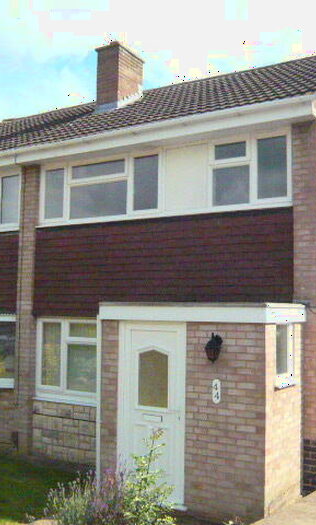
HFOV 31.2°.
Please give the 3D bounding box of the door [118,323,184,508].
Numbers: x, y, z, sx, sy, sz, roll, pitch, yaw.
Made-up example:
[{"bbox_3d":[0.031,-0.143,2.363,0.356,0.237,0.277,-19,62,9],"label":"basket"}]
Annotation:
[{"bbox_3d":[-0.066,1.706,6.614,0.920,2.010,0.090,-2,-6,32],"label":"door"}]

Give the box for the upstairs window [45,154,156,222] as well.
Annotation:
[{"bbox_3d":[-0.937,-1.149,8.891,2.330,0.960,0.100,-2,-6,32],"label":"upstairs window"}]

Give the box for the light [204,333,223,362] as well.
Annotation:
[{"bbox_3d":[0.601,0.913,6.080,0.170,0.325,0.250,-2,-6,32],"label":"light"}]

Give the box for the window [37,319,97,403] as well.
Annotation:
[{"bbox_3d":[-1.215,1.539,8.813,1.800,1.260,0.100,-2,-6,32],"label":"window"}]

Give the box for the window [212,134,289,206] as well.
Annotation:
[{"bbox_3d":[1.227,-1.207,7.594,1.184,0.968,0.134,-2,-6,33],"label":"window"}]

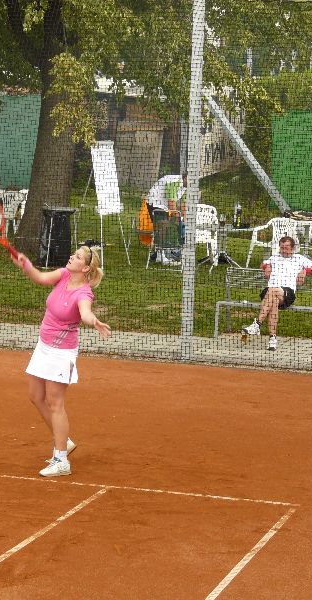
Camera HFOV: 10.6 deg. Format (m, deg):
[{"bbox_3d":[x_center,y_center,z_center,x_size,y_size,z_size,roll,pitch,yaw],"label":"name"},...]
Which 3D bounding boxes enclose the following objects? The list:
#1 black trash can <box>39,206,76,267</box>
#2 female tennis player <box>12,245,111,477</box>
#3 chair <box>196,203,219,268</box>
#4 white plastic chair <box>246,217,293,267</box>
[{"bbox_3d":[-1.582,-1.004,27.100,0.540,0.930,0.520,2,7,0],"label":"black trash can"},{"bbox_3d":[-0.700,0.448,12.500,0.620,1.660,0.820,-3,9,-38],"label":"female tennis player"},{"bbox_3d":[0.752,-1.032,27.000,0.540,0.930,0.560,0,7,-15],"label":"chair"},{"bbox_3d":[1.920,-0.931,27.800,0.580,0.830,0.580,6,8,30],"label":"white plastic chair"}]

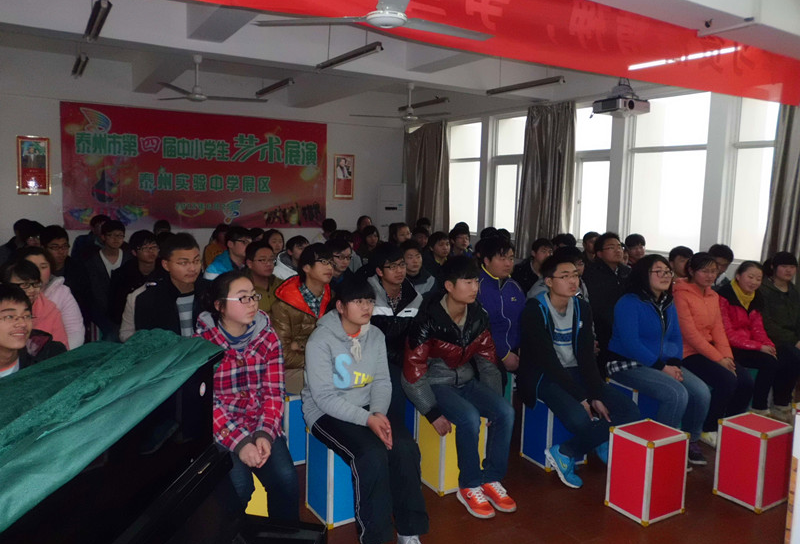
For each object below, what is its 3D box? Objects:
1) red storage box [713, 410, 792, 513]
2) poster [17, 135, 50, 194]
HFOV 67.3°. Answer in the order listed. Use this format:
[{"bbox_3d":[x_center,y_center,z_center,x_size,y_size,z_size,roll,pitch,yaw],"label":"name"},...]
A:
[{"bbox_3d":[1.869,0.991,3.167,0.294,0.398,0.238,-2,7,-30],"label":"red storage box"},{"bbox_3d":[-5.008,-1.447,8.226,0.390,0.790,0.030,-3,8,-31],"label":"poster"}]

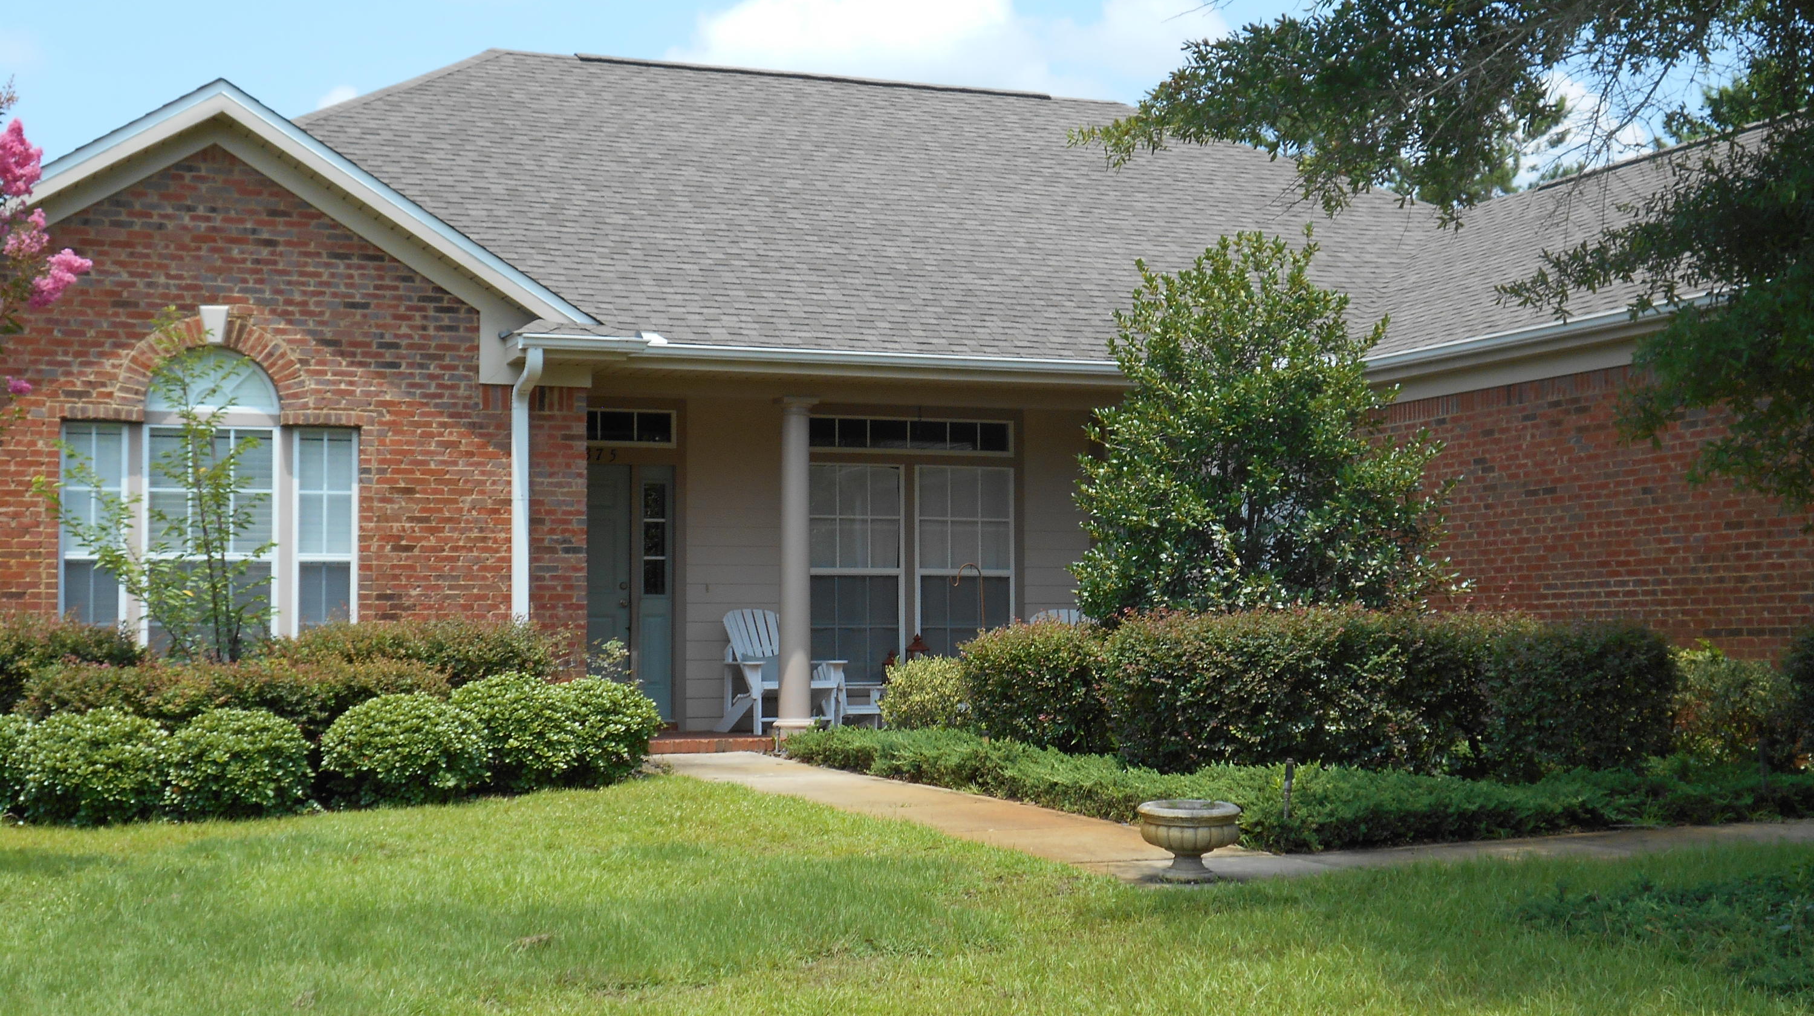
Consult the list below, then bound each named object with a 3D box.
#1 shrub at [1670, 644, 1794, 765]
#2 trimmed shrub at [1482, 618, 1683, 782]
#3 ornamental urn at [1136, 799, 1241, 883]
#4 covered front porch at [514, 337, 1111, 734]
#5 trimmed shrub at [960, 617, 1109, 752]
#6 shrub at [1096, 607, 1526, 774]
[{"bbox_3d":[4.887,1.244,15.200,0.850,0.900,0.800,1,-3,-22],"label":"shrub"},{"bbox_3d":[3.685,1.121,14.100,1.030,1.020,1.000,1,-3,-22],"label":"trimmed shrub"},{"bbox_3d":[1.241,1.470,11.300,0.455,0.335,0.455,0,-3,0],"label":"ornamental urn"},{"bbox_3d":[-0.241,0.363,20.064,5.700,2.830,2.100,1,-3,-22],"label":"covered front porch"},{"bbox_3d":[0.783,1.190,15.500,0.920,1.000,0.920,0,-3,0],"label":"trimmed shrub"},{"bbox_3d":[2.269,1.092,14.180,2.000,1.080,1.200,1,-3,-22],"label":"shrub"}]

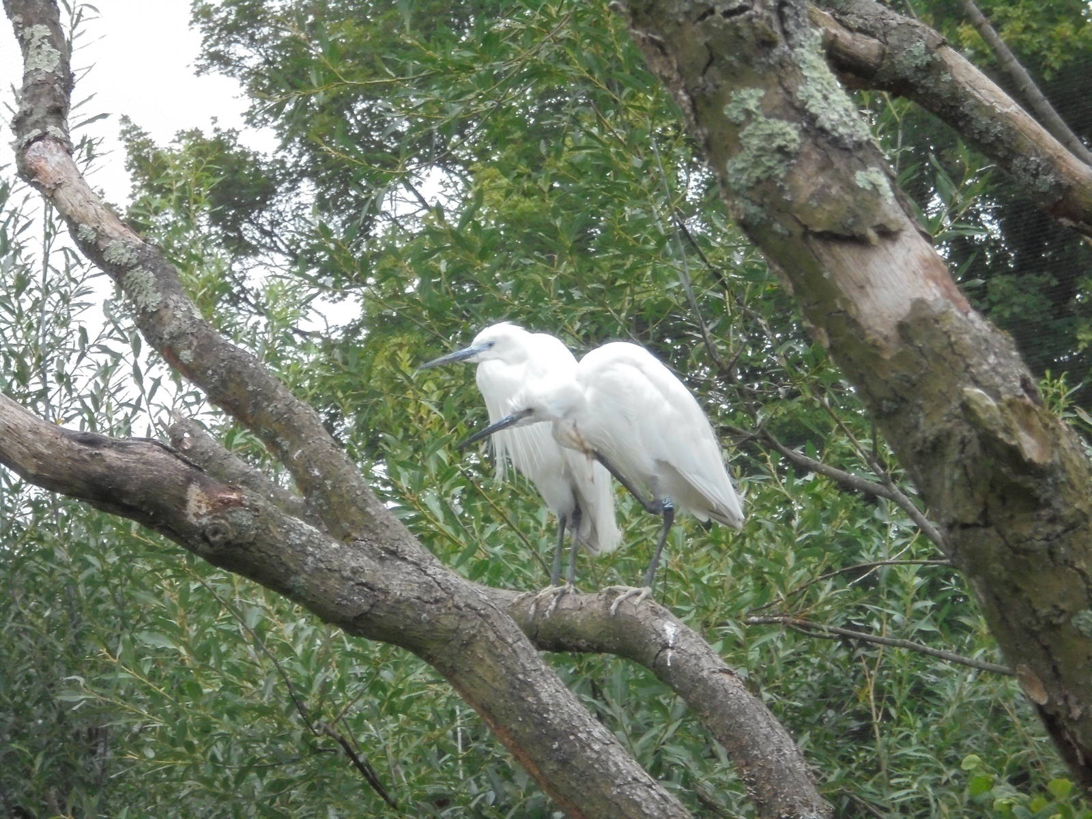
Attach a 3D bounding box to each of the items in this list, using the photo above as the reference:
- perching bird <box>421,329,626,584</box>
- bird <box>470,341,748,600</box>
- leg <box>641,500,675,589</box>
[{"bbox_3d":[-0.031,0.054,6.030,0.270,0.315,0.135,4,-8,-32],"label":"perching bird"},{"bbox_3d":[0.070,0.076,6.100,0.355,0.325,0.135,2,-6,-15],"label":"bird"},{"bbox_3d":[0.136,0.163,5.950,0.040,0.106,0.025,2,-7,-14],"label":"leg"}]

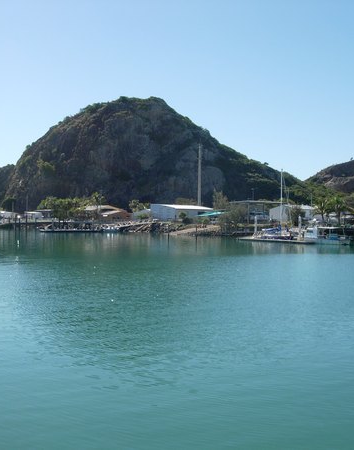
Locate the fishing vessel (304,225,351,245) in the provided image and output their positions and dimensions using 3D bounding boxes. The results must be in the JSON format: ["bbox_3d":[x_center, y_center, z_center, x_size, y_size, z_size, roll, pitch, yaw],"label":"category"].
[{"bbox_3d":[31.987,2.125,140.000,10.200,4.200,3.600,0,1,20],"label":"fishing vessel"}]

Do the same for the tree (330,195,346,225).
[{"bbox_3d":[42.884,-4.008,176.000,4.500,8.200,4.500,0,1,0],"label":"tree"}]

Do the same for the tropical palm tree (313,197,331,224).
[{"bbox_3d":[38.877,-3.741,176.000,4.800,7.800,4.800,0,1,0],"label":"tropical palm tree"}]

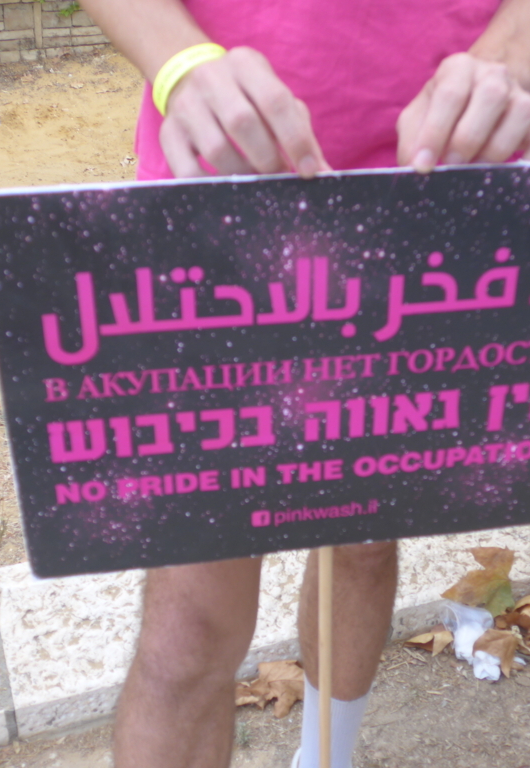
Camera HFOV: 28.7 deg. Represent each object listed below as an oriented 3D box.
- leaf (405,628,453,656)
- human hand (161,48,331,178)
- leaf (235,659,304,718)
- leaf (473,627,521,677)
[{"bbox_3d":[0.264,0.415,1.663,0.077,0.036,0.045,-2,28,0],"label":"leaf"},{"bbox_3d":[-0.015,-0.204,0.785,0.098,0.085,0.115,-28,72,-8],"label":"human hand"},{"bbox_3d":[0.006,0.463,1.582,0.135,0.040,0.090,6,28,13],"label":"leaf"},{"bbox_3d":[0.361,0.422,1.621,0.066,0.058,0.053,-2,28,0],"label":"leaf"}]

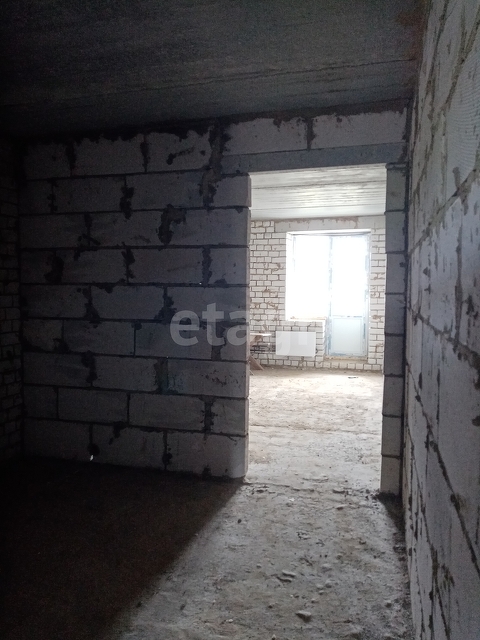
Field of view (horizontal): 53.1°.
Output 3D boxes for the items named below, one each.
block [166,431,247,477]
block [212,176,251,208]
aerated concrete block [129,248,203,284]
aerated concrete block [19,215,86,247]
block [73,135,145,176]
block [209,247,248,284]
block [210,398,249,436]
[{"bbox_3d":[-0.236,0.953,3.505,0.597,0.265,0.100,1,3,14],"label":"block"},{"bbox_3d":[-0.050,-0.887,3.361,0.249,0.207,0.100,1,3,14],"label":"block"},{"bbox_3d":[-0.522,-0.384,3.503,0.585,0.250,0.100,1,3,14],"label":"aerated concrete block"},{"bbox_3d":[-1.404,-0.671,3.701,0.580,0.250,0.100,1,3,14],"label":"aerated concrete block"},{"bbox_3d":[-0.954,-1.195,3.564,0.580,0.250,0.100,1,3,14],"label":"block"},{"bbox_3d":[-0.070,-0.374,3.394,0.264,0.250,0.100,1,3,14],"label":"block"},{"bbox_3d":[-0.071,0.683,3.451,0.248,0.250,0.100,1,3,14],"label":"block"}]

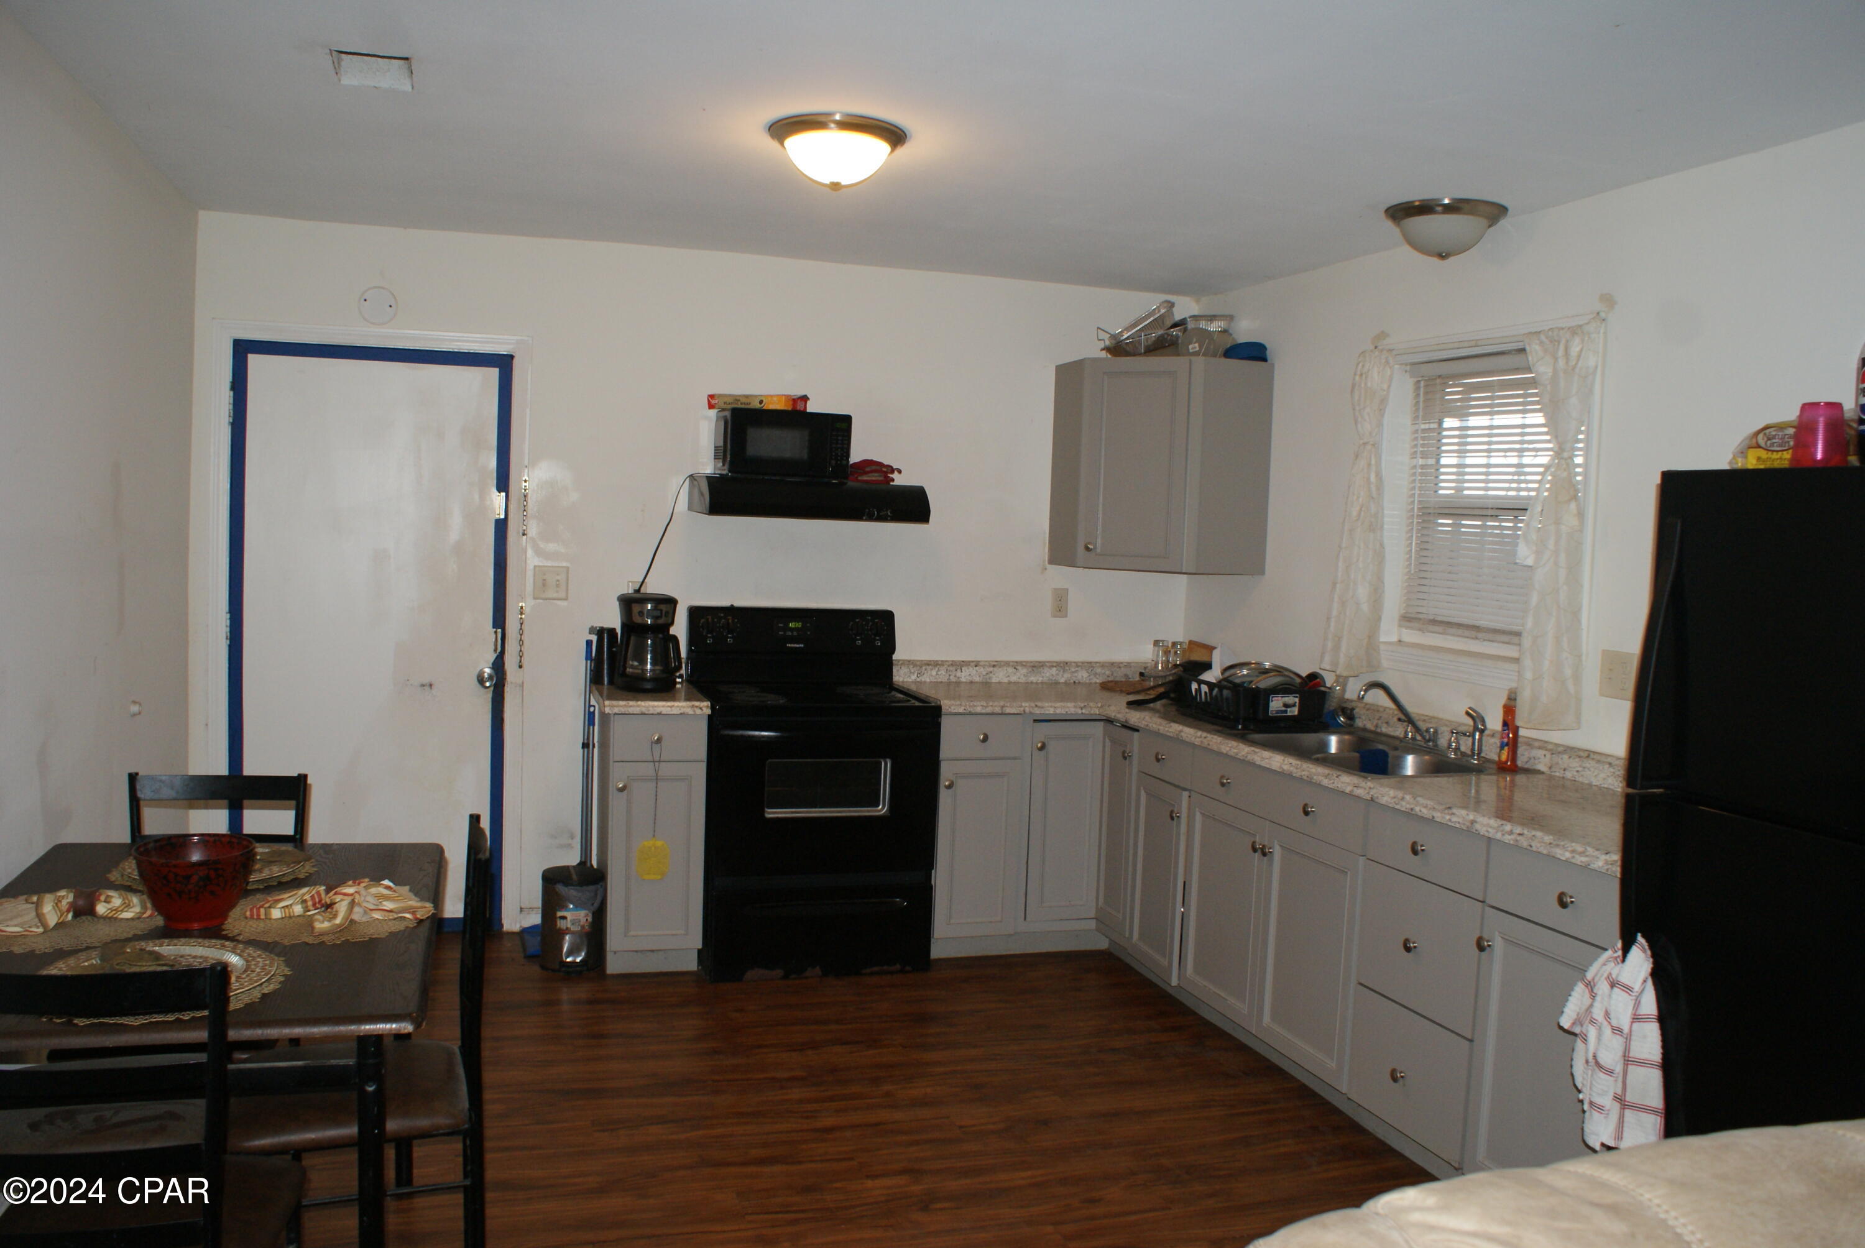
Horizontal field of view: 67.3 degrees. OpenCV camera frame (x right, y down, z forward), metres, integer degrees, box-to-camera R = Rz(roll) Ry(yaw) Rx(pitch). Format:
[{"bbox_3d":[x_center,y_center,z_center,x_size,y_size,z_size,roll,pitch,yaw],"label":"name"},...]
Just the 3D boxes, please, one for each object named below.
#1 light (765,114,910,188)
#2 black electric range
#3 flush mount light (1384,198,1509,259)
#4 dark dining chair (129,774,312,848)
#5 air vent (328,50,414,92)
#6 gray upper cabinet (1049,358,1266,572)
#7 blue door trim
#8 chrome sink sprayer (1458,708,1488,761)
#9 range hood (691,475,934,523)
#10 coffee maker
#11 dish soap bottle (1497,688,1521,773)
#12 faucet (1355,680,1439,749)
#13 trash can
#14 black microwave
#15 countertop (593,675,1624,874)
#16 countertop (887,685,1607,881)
[{"bbox_3d":[-0.231,-1.121,3.393,0.335,0.135,0.335,2,4,0],"label":"light"},{"bbox_3d":[-0.444,0.561,4.897,0.762,1.175,0.680,1,4,-18],"label":"black electric range"},{"bbox_3d":[1.447,-1.098,3.947,0.345,0.140,0.345,1,4,-19],"label":"flush mount light"},{"bbox_3d":[-1.542,0.788,2.948,0.400,0.890,0.450,1,4,-15],"label":"dark dining chair"},{"bbox_3d":[-1.225,-1.214,3.070,0.165,0.030,0.245,1,4,-19],"label":"air vent"},{"bbox_3d":[0.914,-0.593,5.383,0.860,0.770,0.645,4,4,27],"label":"gray upper cabinet"},{"bbox_3d":[-1.924,0.073,4.838,0.895,2.030,0.050,1,4,-19],"label":"blue door trim"},{"bbox_3d":[1.503,0.306,3.892,0.065,0.149,0.045,1,4,-18],"label":"chrome sink sprayer"},{"bbox_3d":[-0.458,-0.453,5.064,0.780,0.138,0.450,1,4,-19],"label":"range hood"},{"bbox_3d":[-1.004,0.060,4.922,0.220,0.340,0.230,0,4,-24],"label":"coffee maker"},{"bbox_3d":[1.554,0.284,3.757,0.045,0.216,0.062,1,4,-18],"label":"dish soap bottle"},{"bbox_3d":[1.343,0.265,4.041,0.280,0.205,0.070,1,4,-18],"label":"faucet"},{"bbox_3d":[-1.192,0.978,4.631,0.208,0.325,0.235,1,4,-18],"label":"trash can"},{"bbox_3d":[-0.537,-0.625,4.960,0.425,0.235,0.335,1,4,-18],"label":"black microwave"},{"bbox_3d":[0.369,0.356,3.894,2.380,0.050,3.080,1,4,-18],"label":"countertop"},{"bbox_3d":[0.896,0.372,4.173,1.220,0.042,3.120,1,4,-19],"label":"countertop"}]

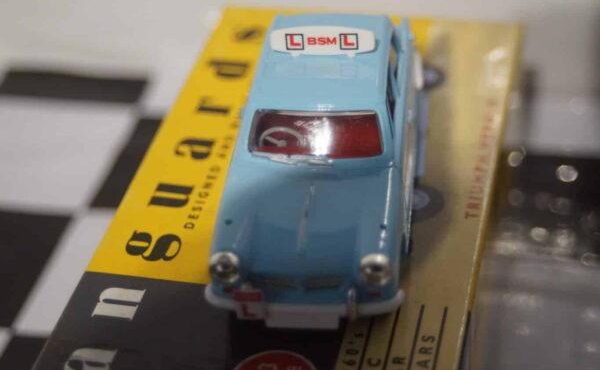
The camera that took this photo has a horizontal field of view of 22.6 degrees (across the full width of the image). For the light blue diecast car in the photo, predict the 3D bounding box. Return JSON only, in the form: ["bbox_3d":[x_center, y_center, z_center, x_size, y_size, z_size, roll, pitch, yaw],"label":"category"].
[{"bbox_3d":[0.004,-0.011,0.297,0.035,0.035,0.090,1,36,6],"label":"light blue diecast car"}]

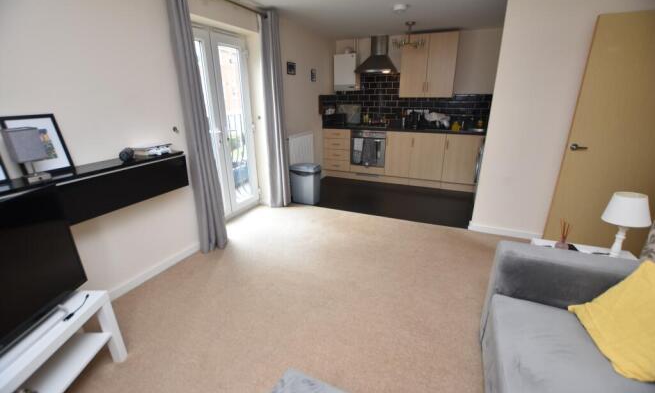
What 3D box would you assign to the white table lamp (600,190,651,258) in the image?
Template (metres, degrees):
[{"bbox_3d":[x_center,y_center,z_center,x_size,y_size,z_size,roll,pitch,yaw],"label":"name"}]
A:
[{"bbox_3d":[1.776,0.178,1.625,0.210,0.390,0.210,8,21,24],"label":"white table lamp"}]

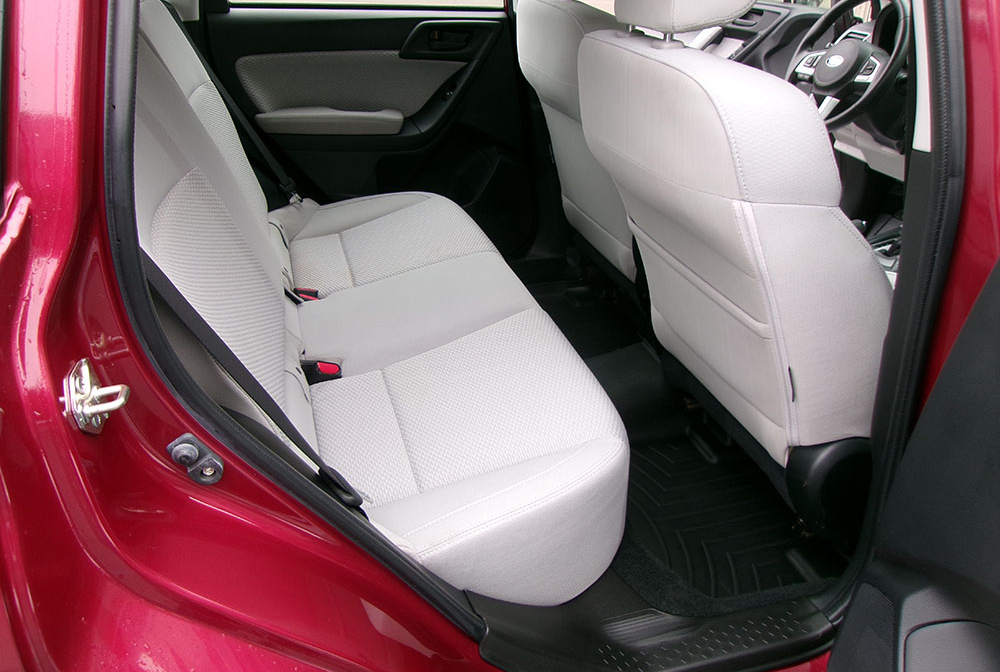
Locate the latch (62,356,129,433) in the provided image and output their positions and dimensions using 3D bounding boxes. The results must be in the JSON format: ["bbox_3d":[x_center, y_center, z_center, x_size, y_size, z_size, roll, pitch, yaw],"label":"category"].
[{"bbox_3d":[-0.345,0.052,0.665,0.051,0.061,0.044,-1,28,-7],"label":"latch"}]

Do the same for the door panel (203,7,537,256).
[{"bbox_3d":[-0.308,-0.512,2.102,0.861,0.683,0.129,-6,29,-16],"label":"door panel"}]

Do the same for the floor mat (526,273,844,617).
[{"bbox_3d":[0.240,0.109,1.784,0.475,0.109,1.307,-6,29,-16],"label":"floor mat"}]

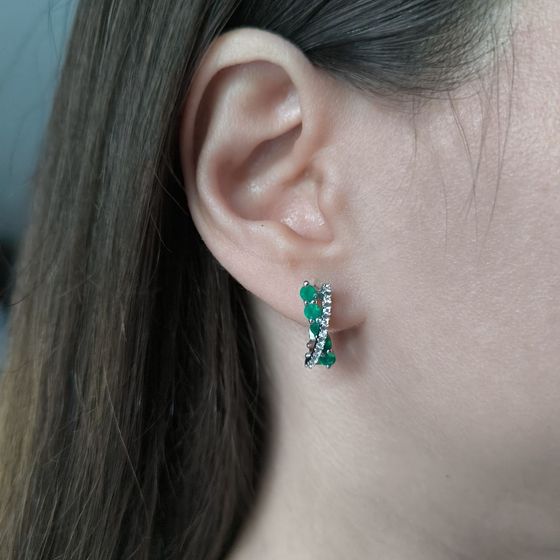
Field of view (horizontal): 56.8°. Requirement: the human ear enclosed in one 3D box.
[{"bbox_3d":[-0.003,-0.021,0.111,0.034,0.061,0.020,-10,0,-11],"label":"human ear"}]

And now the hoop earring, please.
[{"bbox_3d":[0.008,0.009,0.109,0.007,0.018,0.013,0,0,-5],"label":"hoop earring"}]

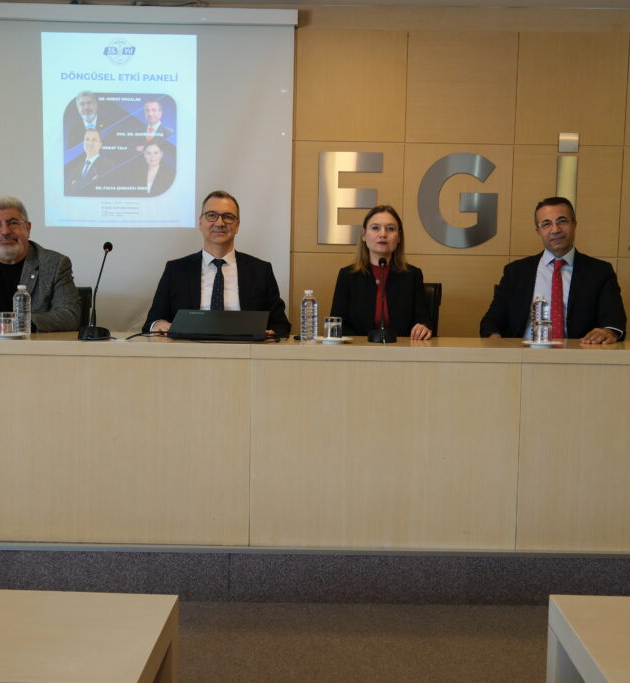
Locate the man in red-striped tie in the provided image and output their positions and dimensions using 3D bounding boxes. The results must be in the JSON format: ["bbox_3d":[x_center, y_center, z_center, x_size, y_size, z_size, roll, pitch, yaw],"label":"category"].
[{"bbox_3d":[0.960,0.065,3.213,0.585,1.332,0.720,2,6,8],"label":"man in red-striped tie"}]

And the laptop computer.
[{"bbox_3d":[-0.349,-0.071,2.976,0.360,0.115,0.250,1,6,5],"label":"laptop computer"}]

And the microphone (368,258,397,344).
[{"bbox_3d":[0.260,-0.156,2.907,0.115,0.316,0.180,1,6,0],"label":"microphone"}]

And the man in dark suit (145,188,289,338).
[{"bbox_3d":[-0.401,0.037,3.224,0.598,1.341,0.720,1,6,-3],"label":"man in dark suit"}]

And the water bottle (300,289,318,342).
[{"bbox_3d":[-0.024,-0.097,2.880,0.065,0.196,0.065,1,6,0],"label":"water bottle"}]

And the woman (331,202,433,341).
[{"bbox_3d":[0.274,0.069,3.271,0.426,1.291,0.700,1,6,3],"label":"woman"}]

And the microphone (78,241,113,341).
[{"bbox_3d":[-0.814,-0.193,2.863,0.110,0.364,0.150,5,7,32],"label":"microphone"}]

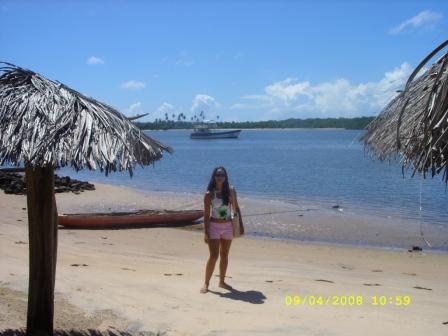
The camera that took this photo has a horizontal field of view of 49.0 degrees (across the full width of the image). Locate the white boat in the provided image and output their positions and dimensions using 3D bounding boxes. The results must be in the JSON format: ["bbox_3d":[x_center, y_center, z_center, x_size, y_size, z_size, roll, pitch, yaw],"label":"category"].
[{"bbox_3d":[-2.004,-9.335,121.646,12.018,4.069,3.600,0,5,-5],"label":"white boat"}]

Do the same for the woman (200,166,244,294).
[{"bbox_3d":[-0.019,0.796,6.309,0.540,1.629,0.360,0,5,3],"label":"woman"}]

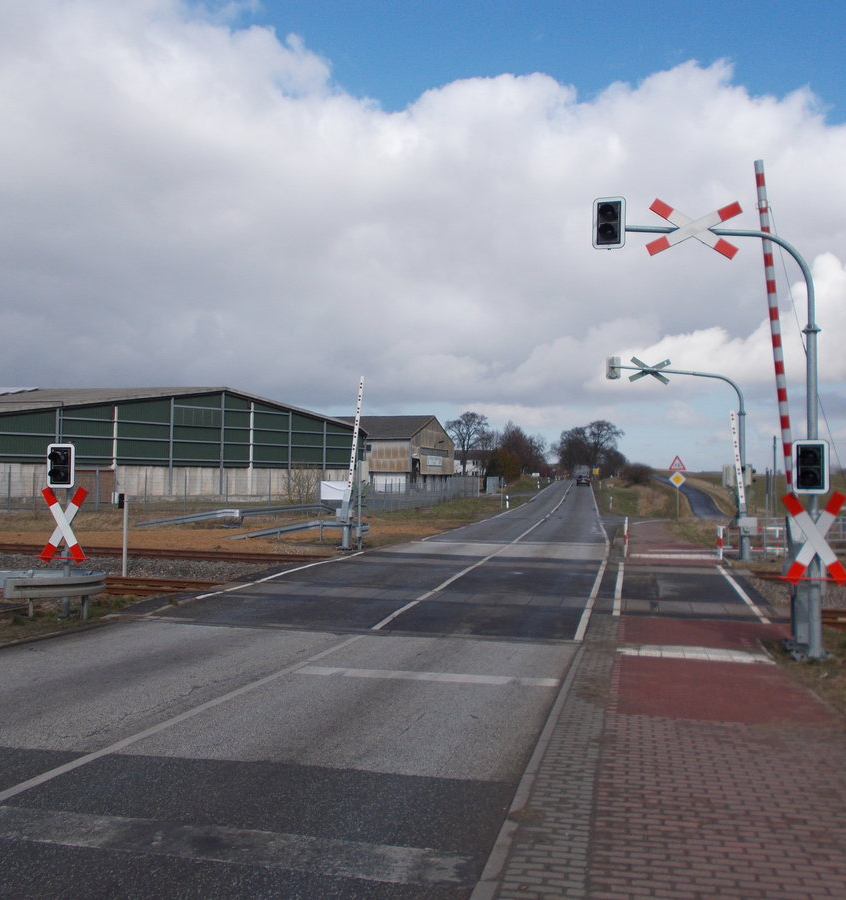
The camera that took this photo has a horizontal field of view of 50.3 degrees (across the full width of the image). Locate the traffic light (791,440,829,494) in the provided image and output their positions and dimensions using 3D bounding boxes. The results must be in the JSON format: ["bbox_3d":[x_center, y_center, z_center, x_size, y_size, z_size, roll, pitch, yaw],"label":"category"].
[{"bbox_3d":[4.944,0.219,11.500,0.455,0.695,0.330,0,-2,16],"label":"traffic light"}]

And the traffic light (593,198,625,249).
[{"bbox_3d":[2.531,-3.081,12.250,0.455,0.695,0.330,0,-2,16],"label":"traffic light"}]

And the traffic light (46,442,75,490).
[{"bbox_3d":[-5.654,0.257,14.050,0.455,0.695,0.330,1,-2,6],"label":"traffic light"}]

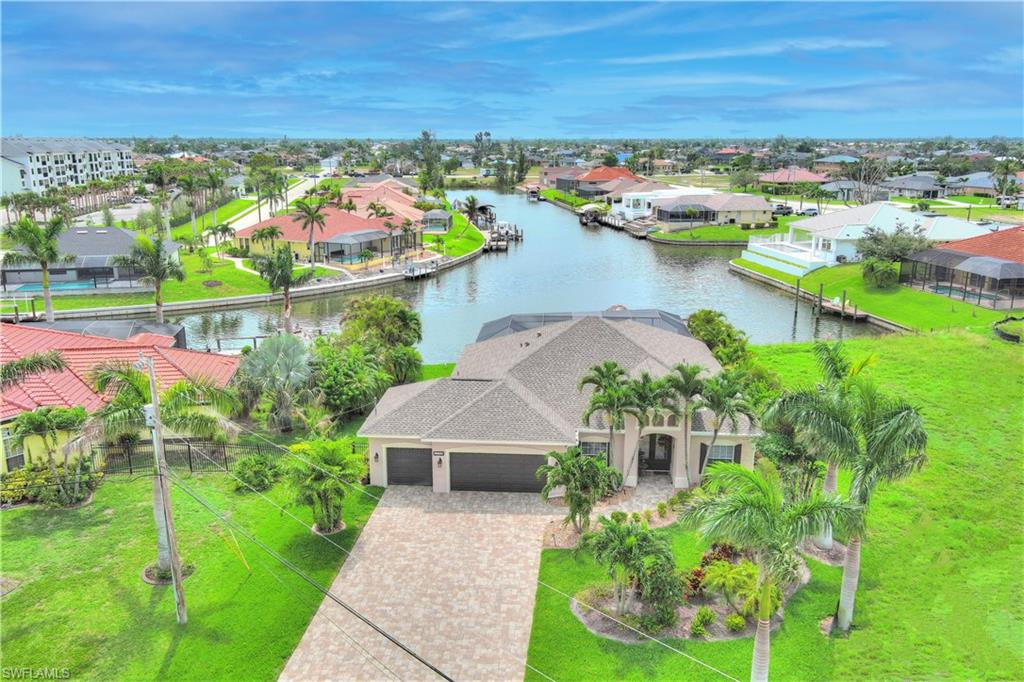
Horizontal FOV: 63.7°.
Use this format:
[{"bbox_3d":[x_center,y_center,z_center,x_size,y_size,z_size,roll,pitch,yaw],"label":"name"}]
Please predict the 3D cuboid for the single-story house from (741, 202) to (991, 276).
[{"bbox_3d":[52.600,-15.602,119.032,31.500,8.200,23.000,-1,14,-5],"label":"single-story house"}]

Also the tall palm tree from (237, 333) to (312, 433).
[{"bbox_3d":[-14.664,2.724,51.565,4.500,5.802,4.400,1,14,5],"label":"tall palm tree"}]

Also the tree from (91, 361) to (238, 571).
[{"bbox_3d":[-14.370,5.299,34.002,5.800,8.817,5.600,1,14,5],"label":"tree"}]

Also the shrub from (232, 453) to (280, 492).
[{"bbox_3d":[-13.442,6.767,43.382,2.300,1.473,2.100,1,14,5],"label":"shrub"}]

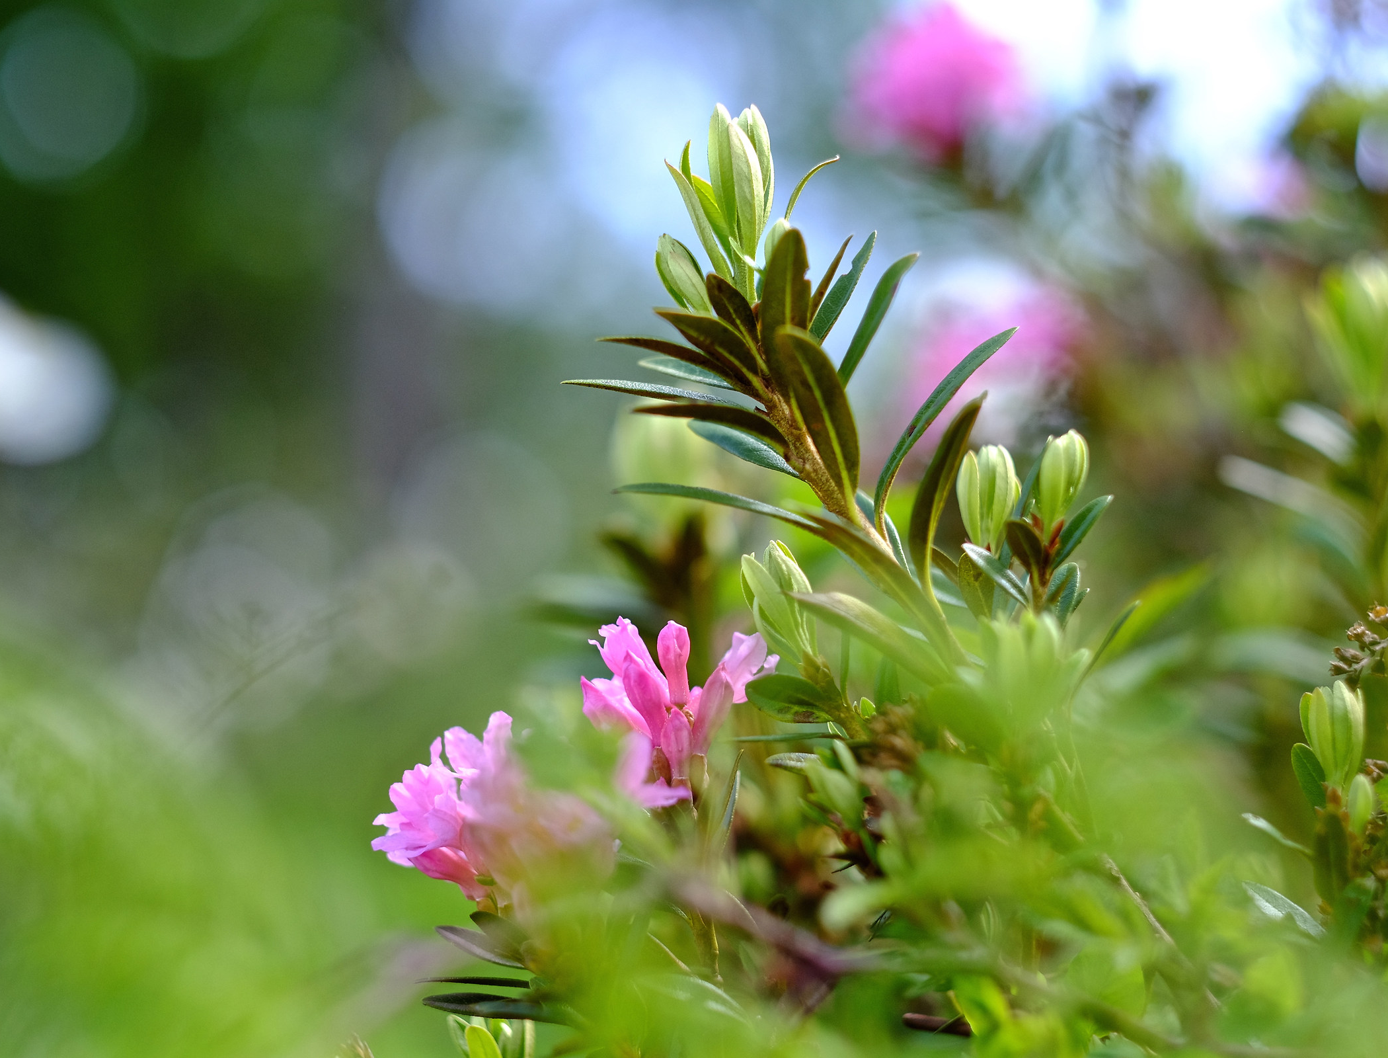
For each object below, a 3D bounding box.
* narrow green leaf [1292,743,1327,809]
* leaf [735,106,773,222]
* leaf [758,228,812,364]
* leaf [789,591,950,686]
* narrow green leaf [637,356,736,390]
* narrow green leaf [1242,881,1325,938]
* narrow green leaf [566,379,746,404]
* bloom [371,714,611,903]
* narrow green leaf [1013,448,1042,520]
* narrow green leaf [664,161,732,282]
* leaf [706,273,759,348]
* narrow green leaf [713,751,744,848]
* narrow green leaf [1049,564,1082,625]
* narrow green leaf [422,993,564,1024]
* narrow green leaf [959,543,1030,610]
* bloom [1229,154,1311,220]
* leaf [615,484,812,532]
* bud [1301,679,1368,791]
[{"bbox_3d":[0.107,0.043,0.641,0.006,0.014,0.003,-30,8,-10],"label":"narrow green leaf"},{"bbox_3d":[0.011,-0.068,0.700,0.007,0.025,0.004,-1,0,-17],"label":"leaf"},{"bbox_3d":[0.015,-0.038,0.621,0.009,0.025,0.004,1,23,0],"label":"leaf"},{"bbox_3d":[0.028,0.017,0.580,0.028,0.005,0.009,23,9,-13],"label":"leaf"},{"bbox_3d":[0.000,-0.029,0.705,0.024,0.004,0.008,20,43,24],"label":"narrow green leaf"},{"bbox_3d":[0.100,0.065,0.627,0.017,0.004,0.007,29,18,-17],"label":"narrow green leaf"},{"bbox_3d":[-0.006,-0.022,0.605,0.029,0.004,0.009,5,11,0],"label":"narrow green leaf"},{"bbox_3d":[-0.034,0.048,0.633,0.040,0.033,0.038,0,4,0],"label":"bloom"},{"bbox_3d":[0.058,-0.007,0.644,0.003,0.015,0.005,17,0,-23],"label":"narrow green leaf"},{"bbox_3d":[0.001,-0.058,0.698,0.005,0.027,0.004,-20,12,46],"label":"narrow green leaf"},{"bbox_3d":[0.006,-0.035,0.597,0.006,0.004,0.015,-4,-43,35],"label":"leaf"},{"bbox_3d":[0.006,0.046,0.634,0.003,0.017,0.004,13,0,-35],"label":"narrow green leaf"},{"bbox_3d":[0.070,0.012,0.700,0.006,0.013,0.003,19,-13,-7],"label":"narrow green leaf"},{"bbox_3d":[-0.033,0.082,0.628,0.025,0.004,0.007,7,10,-9],"label":"narrow green leaf"},{"bbox_3d":[0.051,0.008,0.630,0.003,0.019,0.005,-37,27,21],"label":"narrow green leaf"},{"bbox_3d":[0.174,-0.104,1.120,0.025,0.021,0.024,0,0,0],"label":"bloom"},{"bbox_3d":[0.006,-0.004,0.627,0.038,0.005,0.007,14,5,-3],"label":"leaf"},{"bbox_3d":[0.123,0.040,0.715,0.013,0.021,0.012,0,0,0],"label":"bud"}]

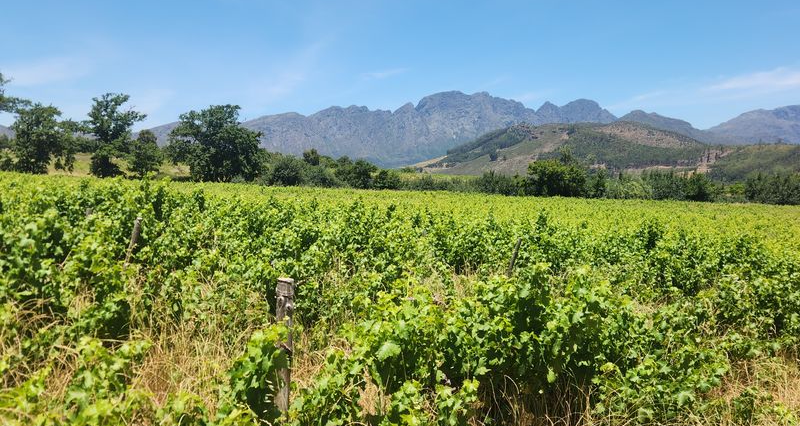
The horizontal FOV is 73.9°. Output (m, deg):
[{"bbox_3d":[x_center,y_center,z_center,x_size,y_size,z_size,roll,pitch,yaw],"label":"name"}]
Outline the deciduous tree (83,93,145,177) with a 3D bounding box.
[{"bbox_3d":[-32.230,-8.636,60.000,6.900,9.600,6.600,0,3,0],"label":"deciduous tree"}]

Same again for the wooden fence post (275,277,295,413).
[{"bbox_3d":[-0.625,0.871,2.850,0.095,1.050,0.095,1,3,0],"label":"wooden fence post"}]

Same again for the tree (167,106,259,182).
[{"bbox_3d":[-20.079,-7.475,58.000,10.200,8.600,9.300,0,3,0],"label":"tree"}]

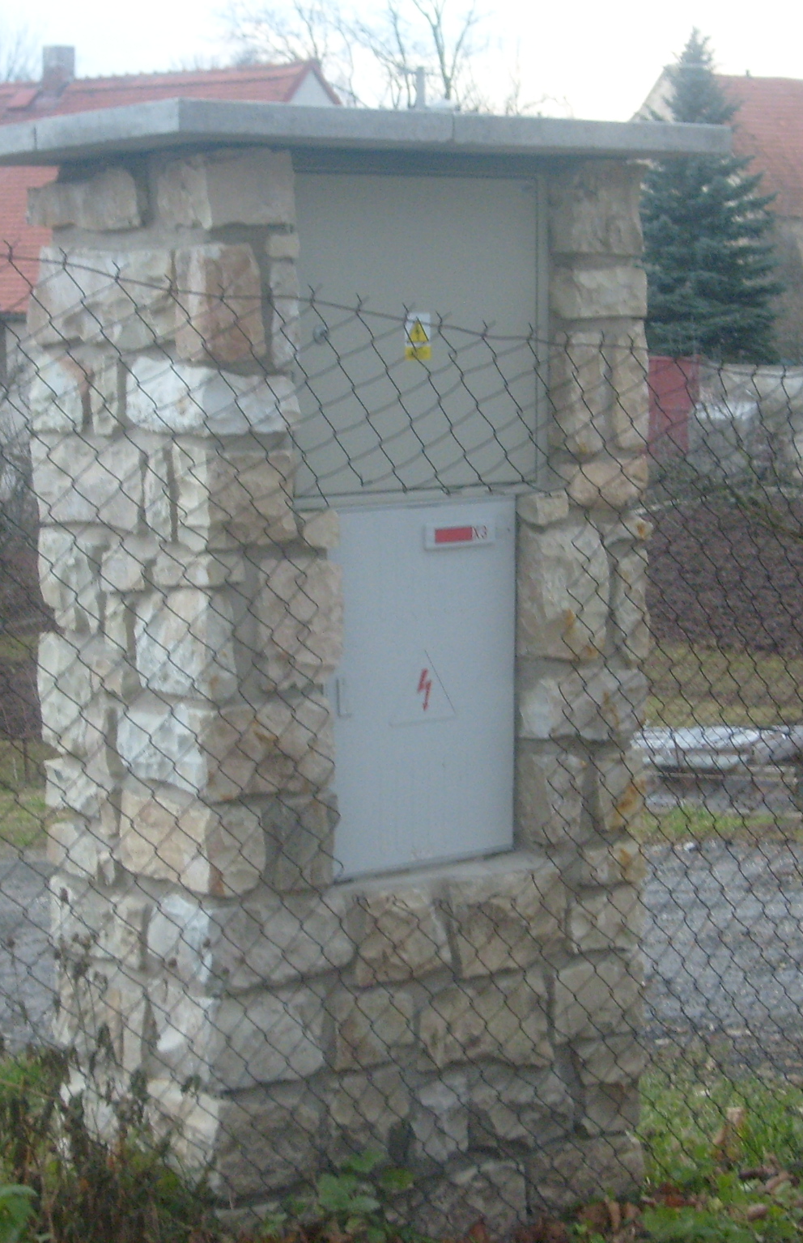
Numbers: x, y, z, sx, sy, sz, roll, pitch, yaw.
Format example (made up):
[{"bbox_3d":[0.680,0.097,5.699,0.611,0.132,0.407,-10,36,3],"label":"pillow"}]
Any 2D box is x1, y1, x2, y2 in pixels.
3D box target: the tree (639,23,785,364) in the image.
[{"bbox_3d":[5.804,-8.111,48.003,3.195,6.430,3.195,0,7,0],"label":"tree"}]

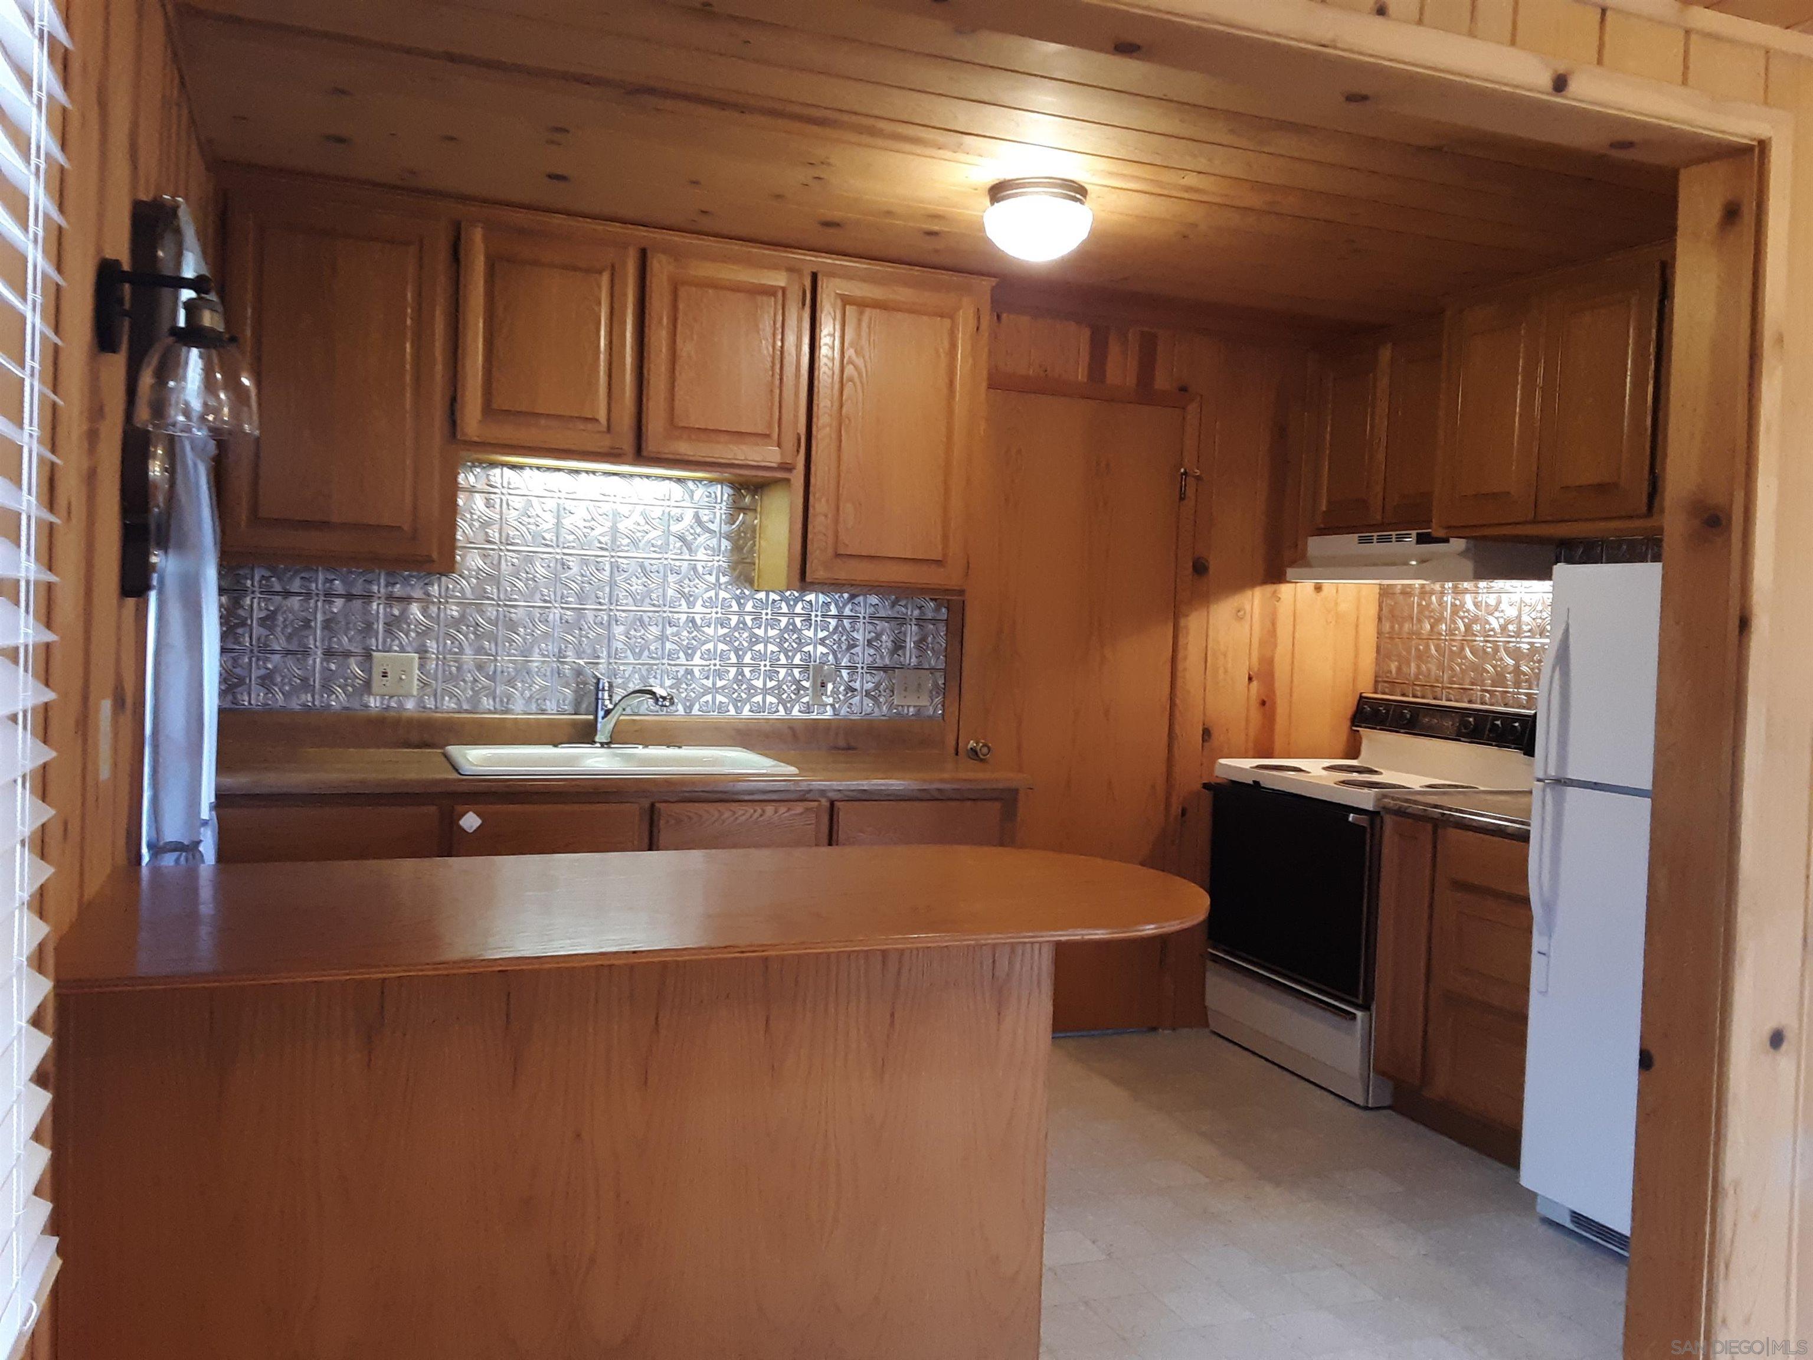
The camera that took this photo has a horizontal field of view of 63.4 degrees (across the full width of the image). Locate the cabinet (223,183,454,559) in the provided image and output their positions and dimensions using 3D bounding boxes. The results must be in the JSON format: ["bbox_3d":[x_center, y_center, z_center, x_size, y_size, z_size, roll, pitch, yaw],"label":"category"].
[{"bbox_3d":[-1.419,-0.723,3.651,0.565,0.889,0.361,1,3,-23],"label":"cabinet"}]

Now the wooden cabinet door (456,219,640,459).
[{"bbox_3d":[-0.904,-0.851,3.694,0.434,0.531,0.025,1,2,-23],"label":"wooden cabinet door"}]

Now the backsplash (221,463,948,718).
[{"bbox_3d":[-0.815,-0.236,4.123,2.065,0.683,0.016,1,3,-23],"label":"backsplash"}]

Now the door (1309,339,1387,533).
[{"bbox_3d":[1.428,-0.775,4.681,0.025,0.583,0.335,1,2,-23],"label":"door"}]

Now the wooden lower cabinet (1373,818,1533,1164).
[{"bbox_3d":[1.768,0.836,4.002,0.630,0.863,0.700,1,3,-23],"label":"wooden lower cabinet"}]

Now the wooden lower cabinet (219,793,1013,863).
[{"bbox_3d":[-0.772,0.706,3.905,2.020,0.896,0.576,1,3,-23],"label":"wooden lower cabinet"}]

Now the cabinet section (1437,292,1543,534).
[{"bbox_3d":[1.593,-0.726,3.970,0.022,0.601,0.355,1,3,-23],"label":"cabinet section"}]

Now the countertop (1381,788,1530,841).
[{"bbox_3d":[1.777,0.386,3.973,0.655,0.040,0.700,1,3,-23],"label":"countertop"}]

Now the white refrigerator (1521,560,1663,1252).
[{"bbox_3d":[1.935,0.538,3.263,0.760,1.551,0.710,1,3,-23],"label":"white refrigerator"}]

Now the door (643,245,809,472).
[{"bbox_3d":[-0.481,-0.841,3.870,0.425,0.532,0.025,1,2,-23],"label":"door"}]

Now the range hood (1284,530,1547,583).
[{"bbox_3d":[1.612,-0.382,4.700,0.444,0.157,0.770,1,3,-23],"label":"range hood"}]

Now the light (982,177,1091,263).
[{"bbox_3d":[0.284,-0.990,3.196,0.240,0.148,0.240,3,3,0],"label":"light"}]

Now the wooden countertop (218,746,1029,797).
[{"bbox_3d":[-0.724,0.241,3.870,2.060,0.040,0.616,1,3,-23],"label":"wooden countertop"}]

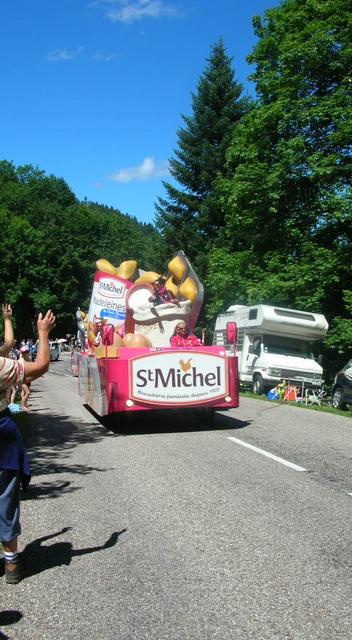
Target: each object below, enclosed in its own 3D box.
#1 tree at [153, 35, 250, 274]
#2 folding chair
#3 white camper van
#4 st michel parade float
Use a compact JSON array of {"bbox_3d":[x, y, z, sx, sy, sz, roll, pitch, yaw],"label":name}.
[{"bbox_3d":[2.780,-8.030,45.404,8.800,23.400,8.800,0,-3,-11],"label":"tree"},{"bbox_3d":[3.741,2.062,17.556,0.480,0.500,0.500,1,-3,-20],"label":"folding chair"},{"bbox_3d":[3.369,1.275,24.464,2.200,2.950,5.700,7,-4,-11],"label":"white camper van"},{"bbox_3d":[-0.732,0.350,14.393,2.400,3.600,6.000,0,-3,-12],"label":"st michel parade float"}]

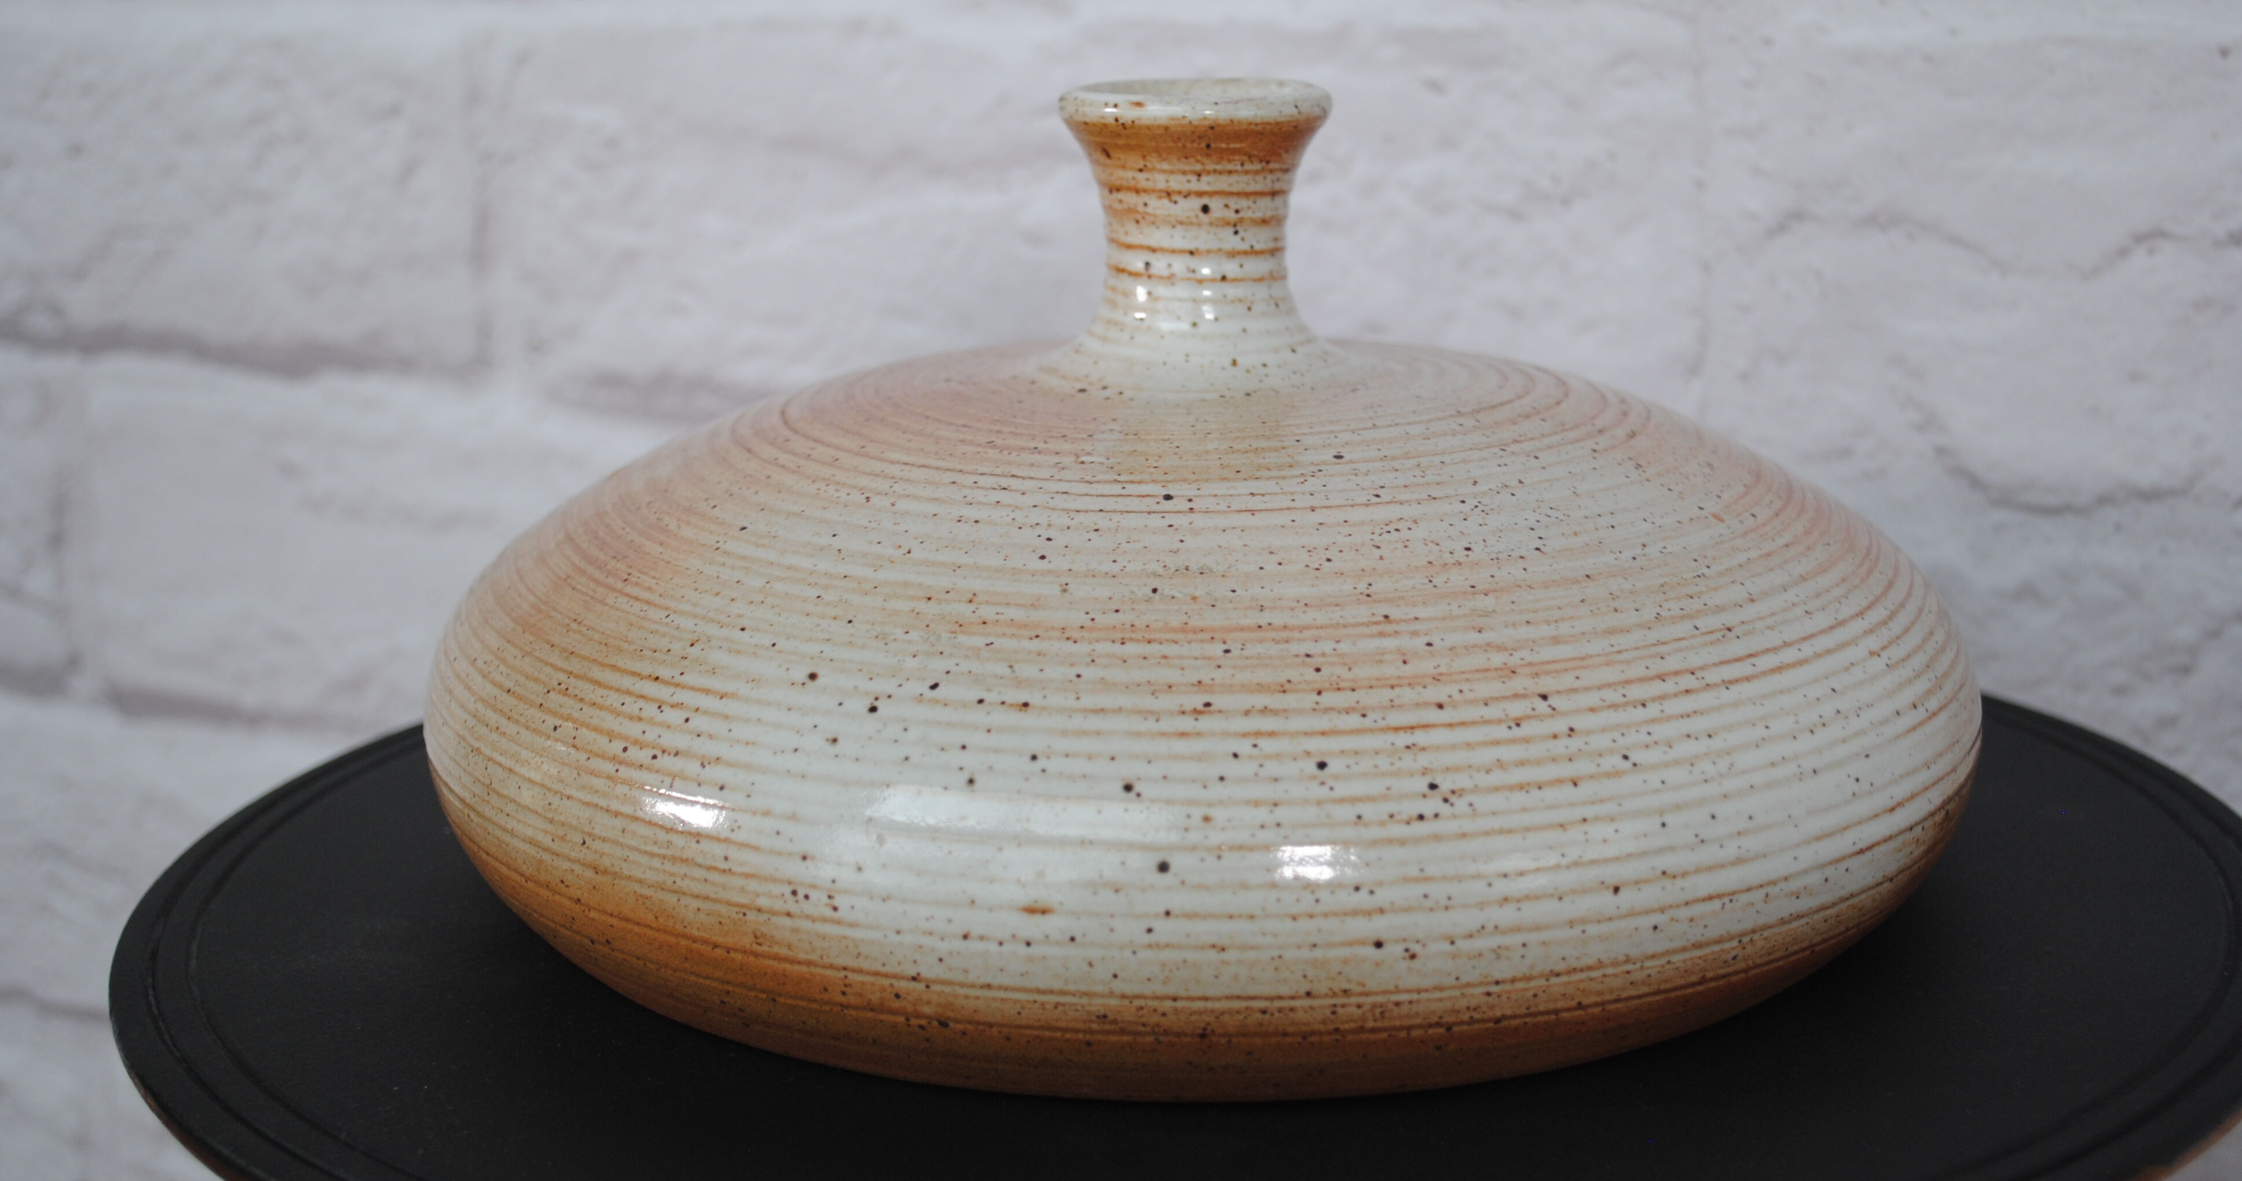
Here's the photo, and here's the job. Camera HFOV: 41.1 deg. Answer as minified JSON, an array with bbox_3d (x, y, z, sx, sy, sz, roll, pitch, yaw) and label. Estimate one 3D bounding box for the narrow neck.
[{"bbox_3d":[0.009,-0.047,0.382,0.035,0.033,0.035,-2,14,0],"label":"narrow neck"}]

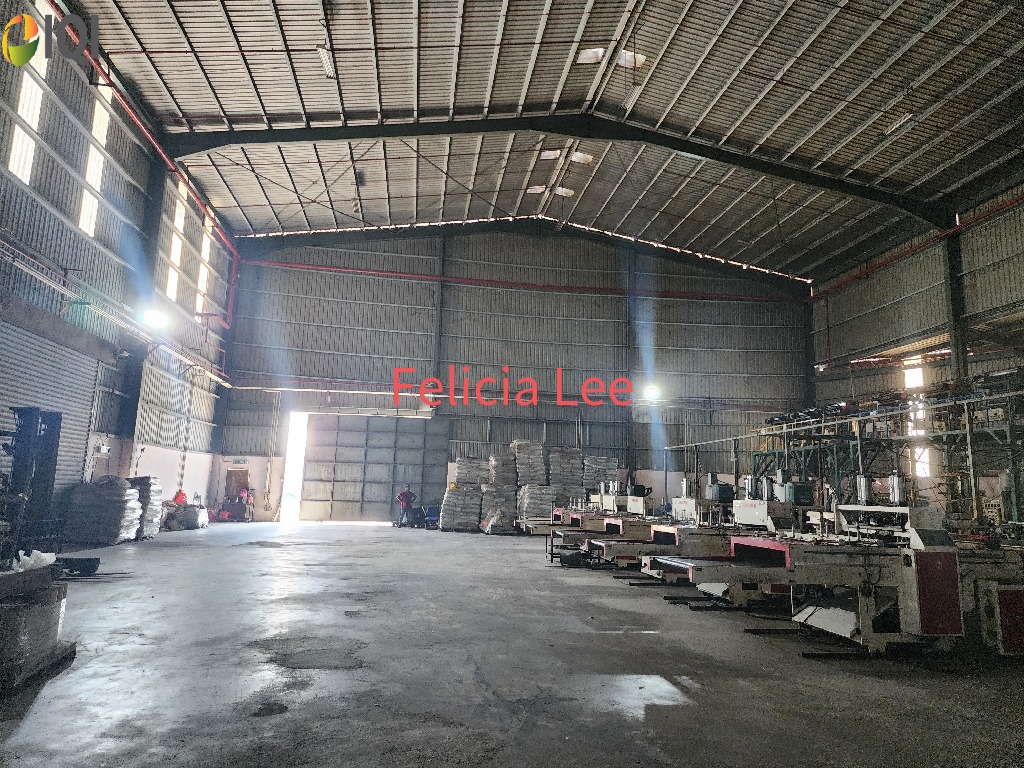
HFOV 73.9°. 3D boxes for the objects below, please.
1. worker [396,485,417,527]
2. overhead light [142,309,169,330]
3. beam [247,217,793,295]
[{"bbox_3d":[-4.304,4.965,27.679,0.818,1.713,0.400,2,-9,-2],"label":"worker"},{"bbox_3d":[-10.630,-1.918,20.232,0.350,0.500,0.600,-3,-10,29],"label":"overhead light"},{"bbox_3d":[1.268,-6.257,31.398,26.916,3.010,0.350,3,-9,-8],"label":"beam"}]

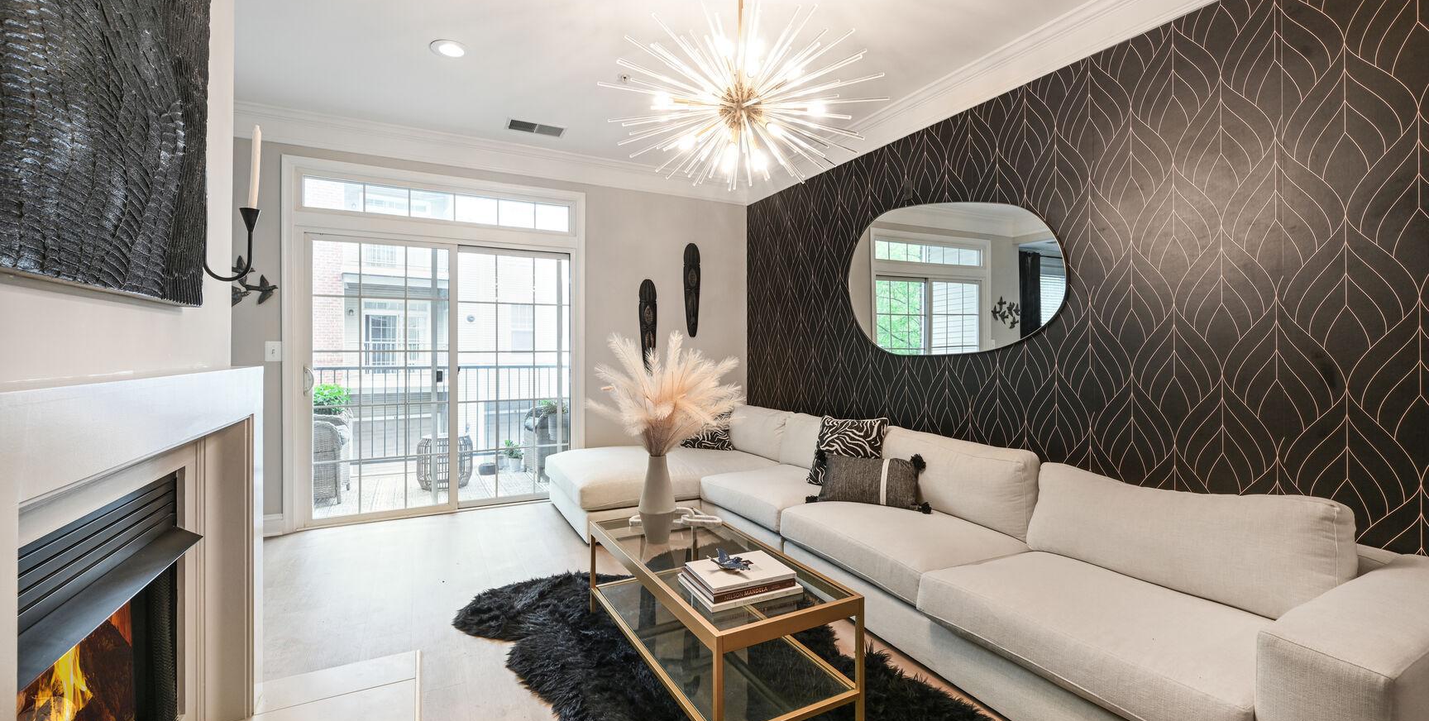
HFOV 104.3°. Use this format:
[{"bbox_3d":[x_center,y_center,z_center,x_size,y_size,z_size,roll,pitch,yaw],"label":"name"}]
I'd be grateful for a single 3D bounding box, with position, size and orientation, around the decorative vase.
[{"bbox_3d":[-0.242,0.585,2.364,0.156,0.363,0.156,1,1,0],"label":"decorative vase"}]

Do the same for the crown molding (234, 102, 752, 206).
[{"bbox_3d":[-1.380,-1.540,4.328,3.870,0.187,0.115,-1,2,-27],"label":"crown molding"}]

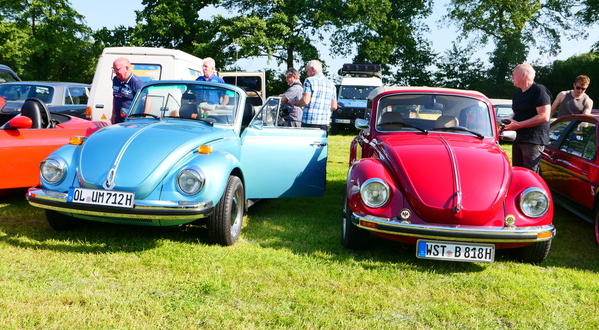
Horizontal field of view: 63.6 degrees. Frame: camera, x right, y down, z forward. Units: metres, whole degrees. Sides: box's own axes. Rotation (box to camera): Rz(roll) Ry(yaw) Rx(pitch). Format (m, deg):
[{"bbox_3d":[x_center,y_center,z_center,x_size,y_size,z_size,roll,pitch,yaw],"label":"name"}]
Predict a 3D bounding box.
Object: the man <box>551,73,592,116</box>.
[{"bbox_3d":[3.494,-0.288,6.200,0.520,1.720,0.400,6,9,22],"label":"man"}]

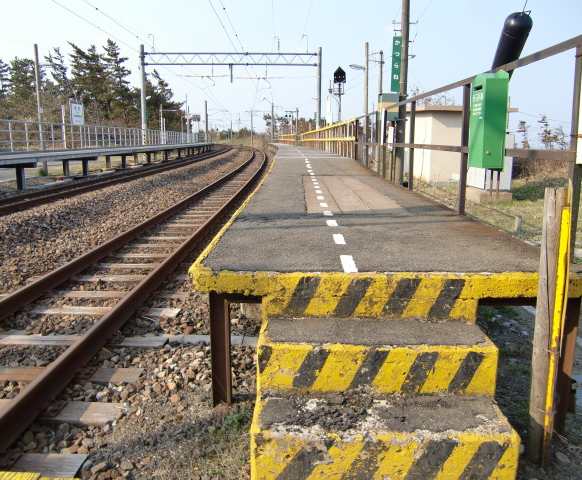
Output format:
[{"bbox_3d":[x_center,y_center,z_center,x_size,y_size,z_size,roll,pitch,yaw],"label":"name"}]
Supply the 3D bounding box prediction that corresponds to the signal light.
[{"bbox_3d":[3.015,-10.065,31.662,0.758,1.021,0.400,0,11,0],"label":"signal light"}]

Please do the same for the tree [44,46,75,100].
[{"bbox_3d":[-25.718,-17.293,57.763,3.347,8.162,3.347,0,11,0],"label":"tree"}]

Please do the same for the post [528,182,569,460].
[{"bbox_3d":[1.369,0.501,2.766,0.120,1.561,0.120,-2,11,0],"label":"post"}]

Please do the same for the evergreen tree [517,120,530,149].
[{"bbox_3d":[21.136,-9.446,47.062,1.091,2.763,1.091,0,11,0],"label":"evergreen tree"}]

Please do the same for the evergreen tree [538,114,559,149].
[{"bbox_3d":[21.922,-9.099,44.074,1.873,3.085,1.873,0,11,0],"label":"evergreen tree"}]

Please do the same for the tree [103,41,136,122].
[{"bbox_3d":[-19.901,-17.674,59.726,3.923,10.555,3.923,0,11,0],"label":"tree"}]

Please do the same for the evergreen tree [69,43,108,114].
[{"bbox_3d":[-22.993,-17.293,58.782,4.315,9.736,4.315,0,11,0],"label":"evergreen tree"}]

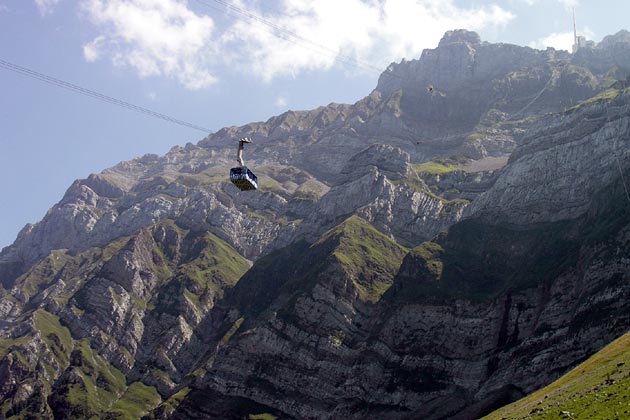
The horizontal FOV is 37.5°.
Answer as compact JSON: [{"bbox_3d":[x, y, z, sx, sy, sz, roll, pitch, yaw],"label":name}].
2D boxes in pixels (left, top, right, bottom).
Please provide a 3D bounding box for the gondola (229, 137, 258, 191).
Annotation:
[{"bbox_3d":[-13.781,-9.606,183.213,3.280,9.700,5.600,-4,-20,17],"label":"gondola"}]

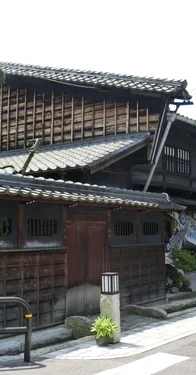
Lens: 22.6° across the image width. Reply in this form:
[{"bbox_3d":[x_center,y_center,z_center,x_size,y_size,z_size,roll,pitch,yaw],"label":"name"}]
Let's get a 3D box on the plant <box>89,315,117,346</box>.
[{"bbox_3d":[0.092,2.027,6.961,0.390,0.420,0.370,0,-5,0],"label":"plant"}]

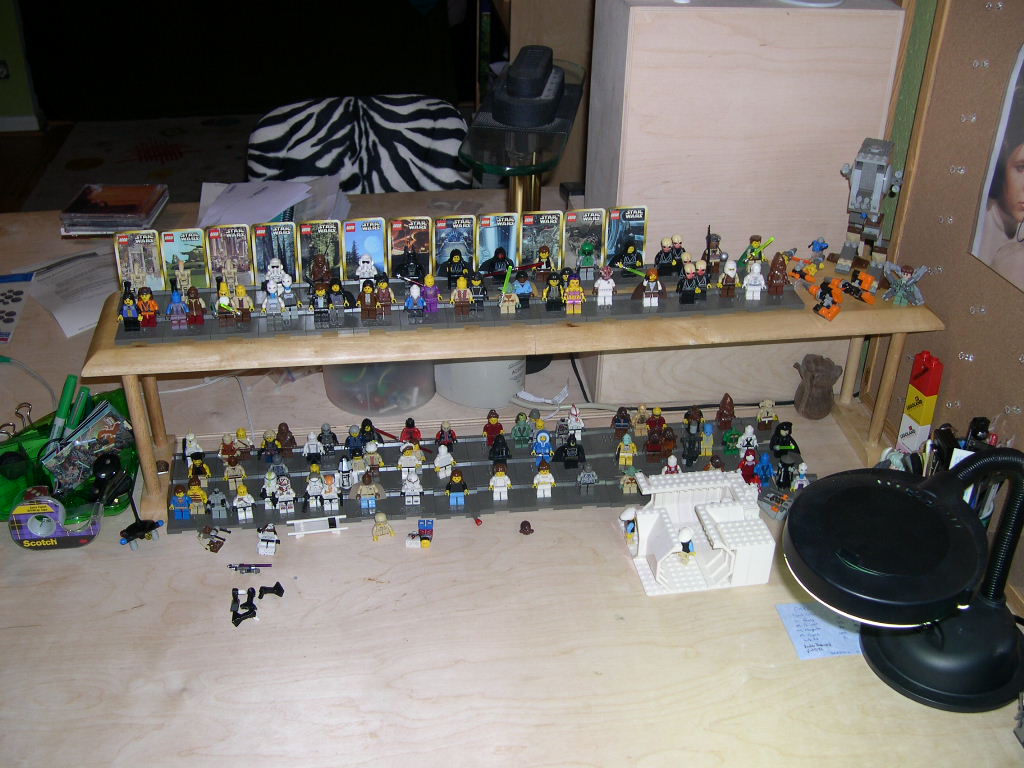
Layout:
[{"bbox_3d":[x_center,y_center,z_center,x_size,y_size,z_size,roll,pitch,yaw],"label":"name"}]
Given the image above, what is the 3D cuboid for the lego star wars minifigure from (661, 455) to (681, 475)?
[{"bbox_3d":[0.179,0.100,1.255,0.025,0.041,0.015,-3,31,-6],"label":"lego star wars minifigure"}]

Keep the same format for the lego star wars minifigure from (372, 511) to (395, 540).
[{"bbox_3d":[-0.139,0.154,1.224,0.025,0.026,0.015,-11,34,-17],"label":"lego star wars minifigure"}]

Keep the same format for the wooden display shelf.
[{"bbox_3d":[0.008,-0.004,1.280,0.900,0.204,0.176,-3,31,-6],"label":"wooden display shelf"}]

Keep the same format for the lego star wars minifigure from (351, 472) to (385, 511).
[{"bbox_3d":[-0.157,0.115,1.222,0.036,0.042,0.018,-3,31,-6],"label":"lego star wars minifigure"}]

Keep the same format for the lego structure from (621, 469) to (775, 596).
[{"bbox_3d":[0.190,0.147,1.172,0.134,0.056,0.139,-4,31,-8],"label":"lego structure"}]

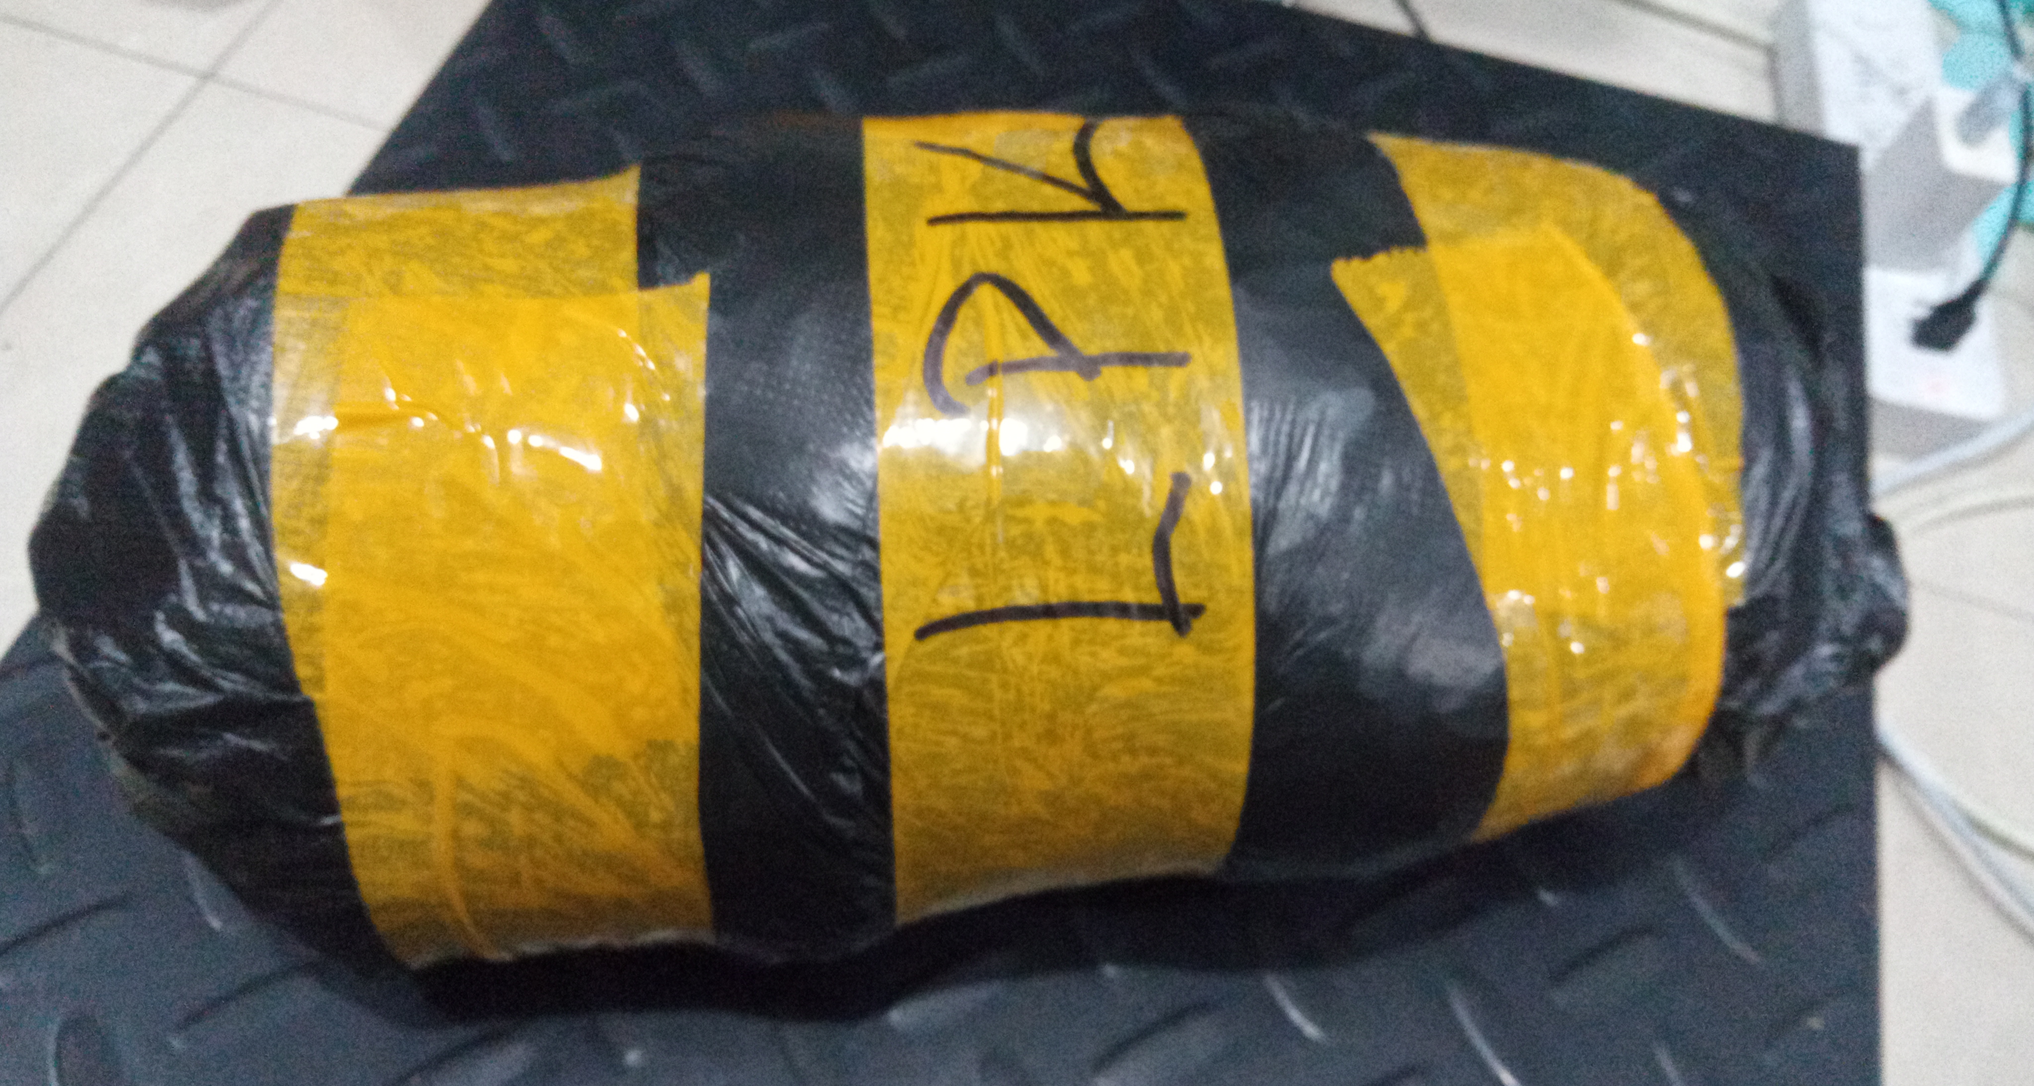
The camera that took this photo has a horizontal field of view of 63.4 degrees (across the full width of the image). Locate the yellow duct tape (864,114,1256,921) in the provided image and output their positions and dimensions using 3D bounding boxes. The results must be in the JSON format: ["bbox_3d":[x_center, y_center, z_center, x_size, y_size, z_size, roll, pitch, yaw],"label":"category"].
[{"bbox_3d":[-0.001,-0.004,0.254,0.048,0.117,0.117,-4,57,-8],"label":"yellow duct tape"}]

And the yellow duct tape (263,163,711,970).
[{"bbox_3d":[-0.069,0.001,0.246,0.048,0.113,0.113,-4,57,-8],"label":"yellow duct tape"}]

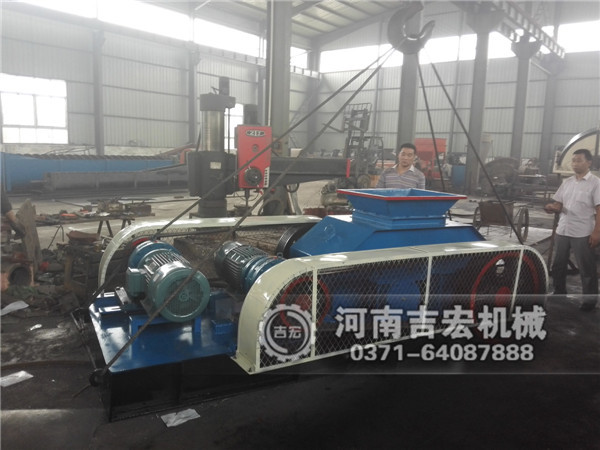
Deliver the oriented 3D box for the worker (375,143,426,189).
[{"bbox_3d":[1.120,-0.055,5.450,0.540,1.710,0.360,5,9,20],"label":"worker"}]

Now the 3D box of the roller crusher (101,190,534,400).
[{"bbox_3d":[0.062,0.347,4.088,3.328,1.201,2.163,-3,10,-28],"label":"roller crusher"}]

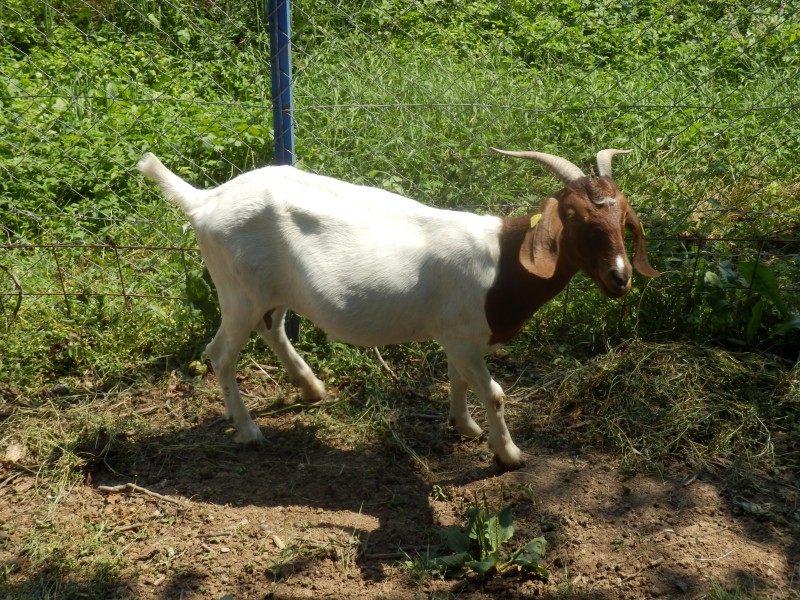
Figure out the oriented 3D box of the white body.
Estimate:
[{"bbox_3d":[-0.150,0.012,3.746,0.948,0.672,0.271,5,23,13],"label":"white body"}]

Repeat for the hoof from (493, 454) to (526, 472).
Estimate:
[{"bbox_3d":[0.253,0.376,3.687,0.067,0.042,0.050,5,23,13],"label":"hoof"}]

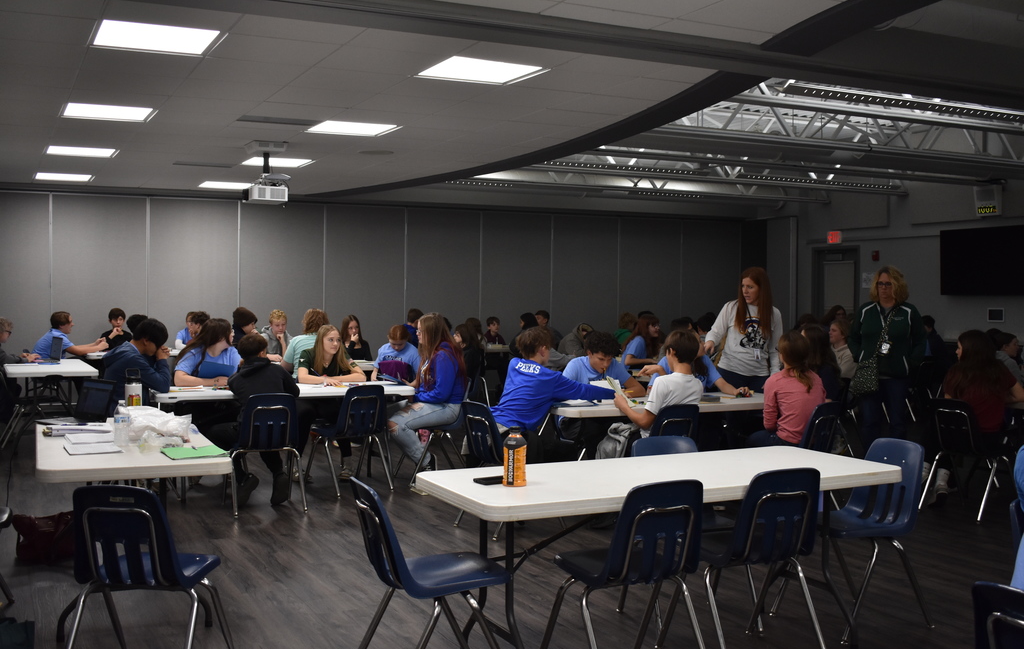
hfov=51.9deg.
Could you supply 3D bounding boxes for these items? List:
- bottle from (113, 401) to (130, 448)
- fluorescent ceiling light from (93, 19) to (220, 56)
[{"bbox_3d":[-1.752,0.445,4.721,0.065,0.200,0.065,-1,2,-27],"label":"bottle"},{"bbox_3d":[-1.826,-1.494,5.370,0.610,0.070,0.610,-1,2,-27],"label":"fluorescent ceiling light"}]

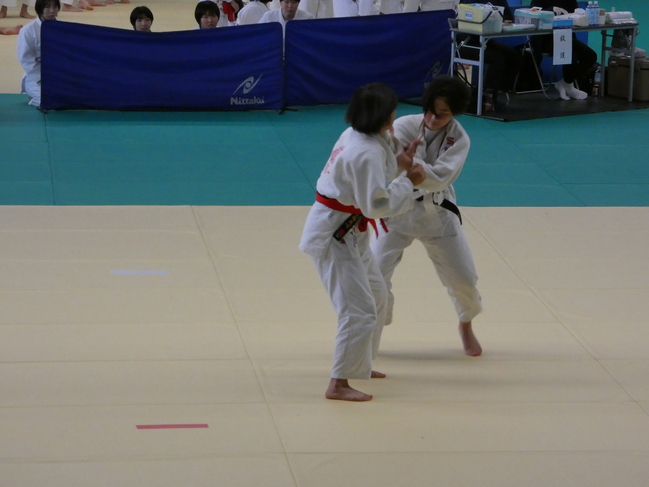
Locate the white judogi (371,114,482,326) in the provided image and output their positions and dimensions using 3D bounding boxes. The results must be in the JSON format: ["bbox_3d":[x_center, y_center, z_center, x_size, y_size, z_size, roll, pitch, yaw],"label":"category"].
[{"bbox_3d":[0.530,-0.127,14.025,0.580,1.120,0.520,5,12,20],"label":"white judogi"}]

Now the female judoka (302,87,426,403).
[{"bbox_3d":[0.193,-0.066,13.375,0.630,1.540,0.520,-3,12,-22],"label":"female judoka"}]

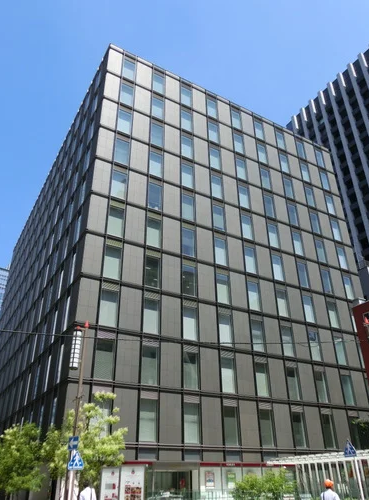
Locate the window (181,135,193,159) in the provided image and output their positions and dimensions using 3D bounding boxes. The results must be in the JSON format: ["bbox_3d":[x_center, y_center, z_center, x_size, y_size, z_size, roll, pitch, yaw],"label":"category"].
[{"bbox_3d":[0.243,-10.809,44.602,1.320,2.900,0.150,15,-33,-26],"label":"window"}]

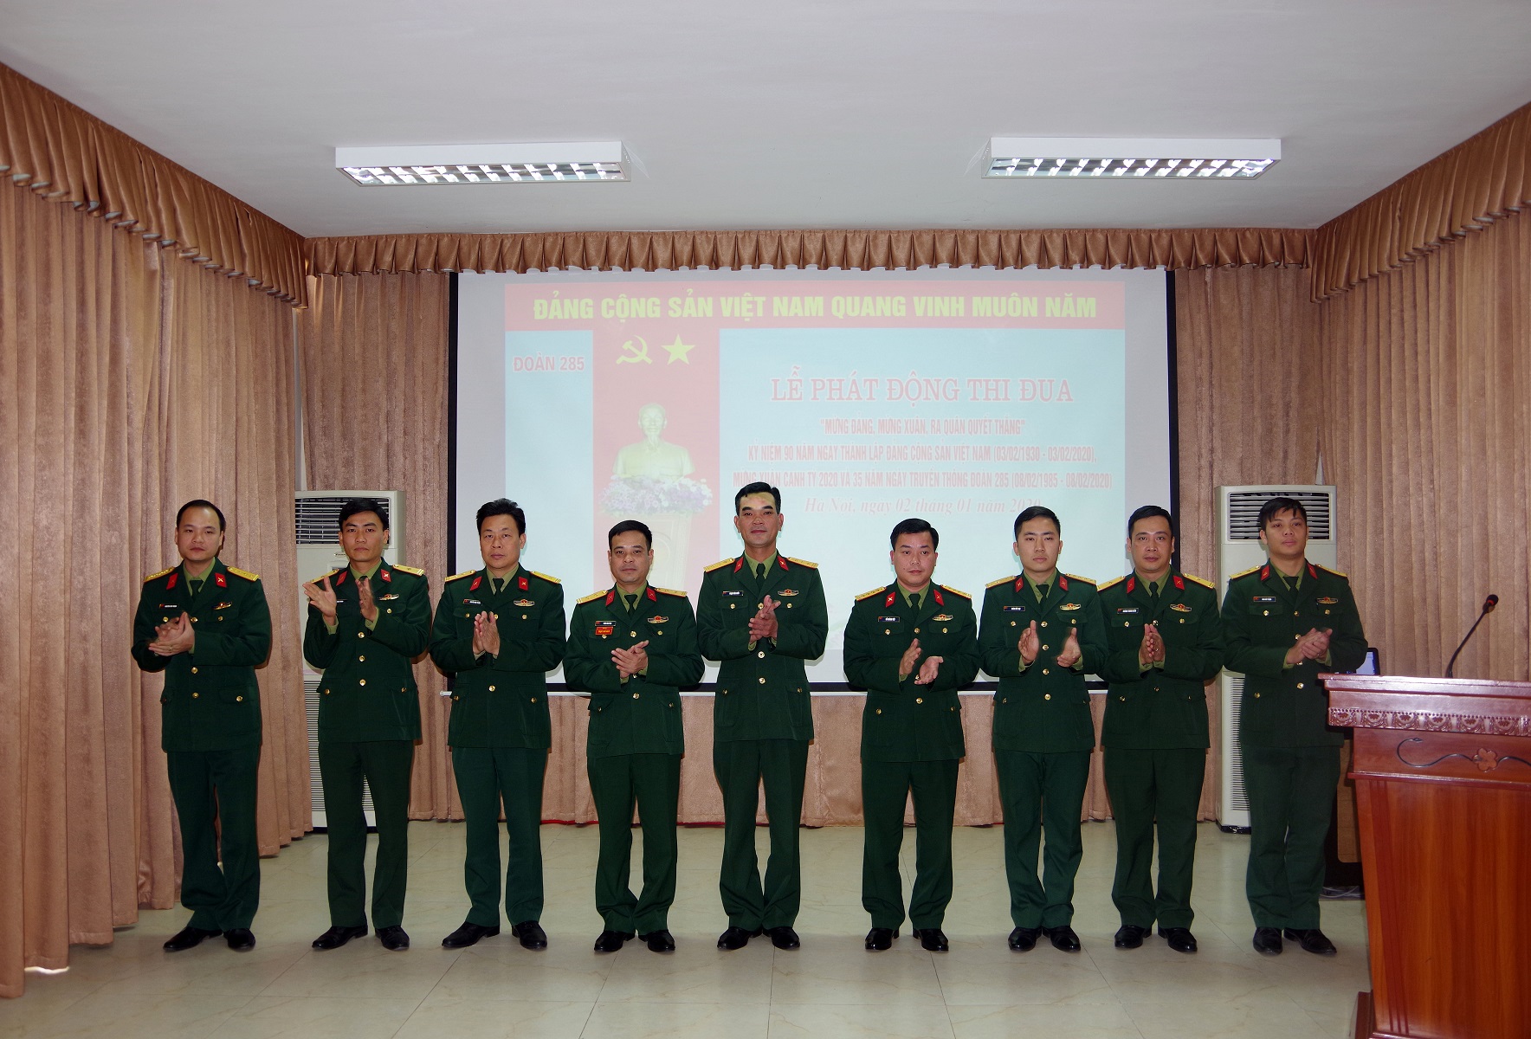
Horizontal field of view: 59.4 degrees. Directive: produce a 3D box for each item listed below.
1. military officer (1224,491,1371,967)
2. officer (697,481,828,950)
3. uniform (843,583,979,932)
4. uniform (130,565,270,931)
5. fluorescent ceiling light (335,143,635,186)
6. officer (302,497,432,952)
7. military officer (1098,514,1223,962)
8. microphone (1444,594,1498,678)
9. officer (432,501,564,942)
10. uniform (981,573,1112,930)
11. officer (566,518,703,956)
[{"bbox_3d":[2.070,0.787,5.200,0.560,1.745,0.440,0,0,7],"label":"military officer"},{"bbox_3d":[-0.012,0.759,5.279,0.530,1.815,0.420,0,0,1],"label":"officer"},{"bbox_3d":[0.570,0.941,5.279,0.530,1.378,0.380,0,0,0],"label":"uniform"},{"bbox_3d":[-2.208,0.891,5.238,0.551,1.465,0.410,0,-1,-6],"label":"uniform"},{"bbox_3d":[-1.221,-1.530,5.812,1.220,0.090,0.310,0,0,2],"label":"fluorescent ceiling light"},{"bbox_3d":[-1.573,0.794,5.300,0.520,1.751,0.430,0,0,-3],"label":"officer"},{"bbox_3d":[1.517,0.805,5.144,0.478,1.717,0.460,0,-1,14],"label":"military officer"},{"bbox_3d":[2.167,0.370,4.120,0.220,0.280,0.080,0,0,-28],"label":"microphone"},{"bbox_3d":[-1.055,0.789,5.280,0.540,1.743,0.440,0,0,2],"label":"officer"},{"bbox_3d":[1.090,0.912,5.250,0.520,1.420,0.400,0,0,5],"label":"uniform"},{"bbox_3d":[-0.513,0.832,5.215,0.540,1.655,0.440,0,0,1],"label":"officer"}]

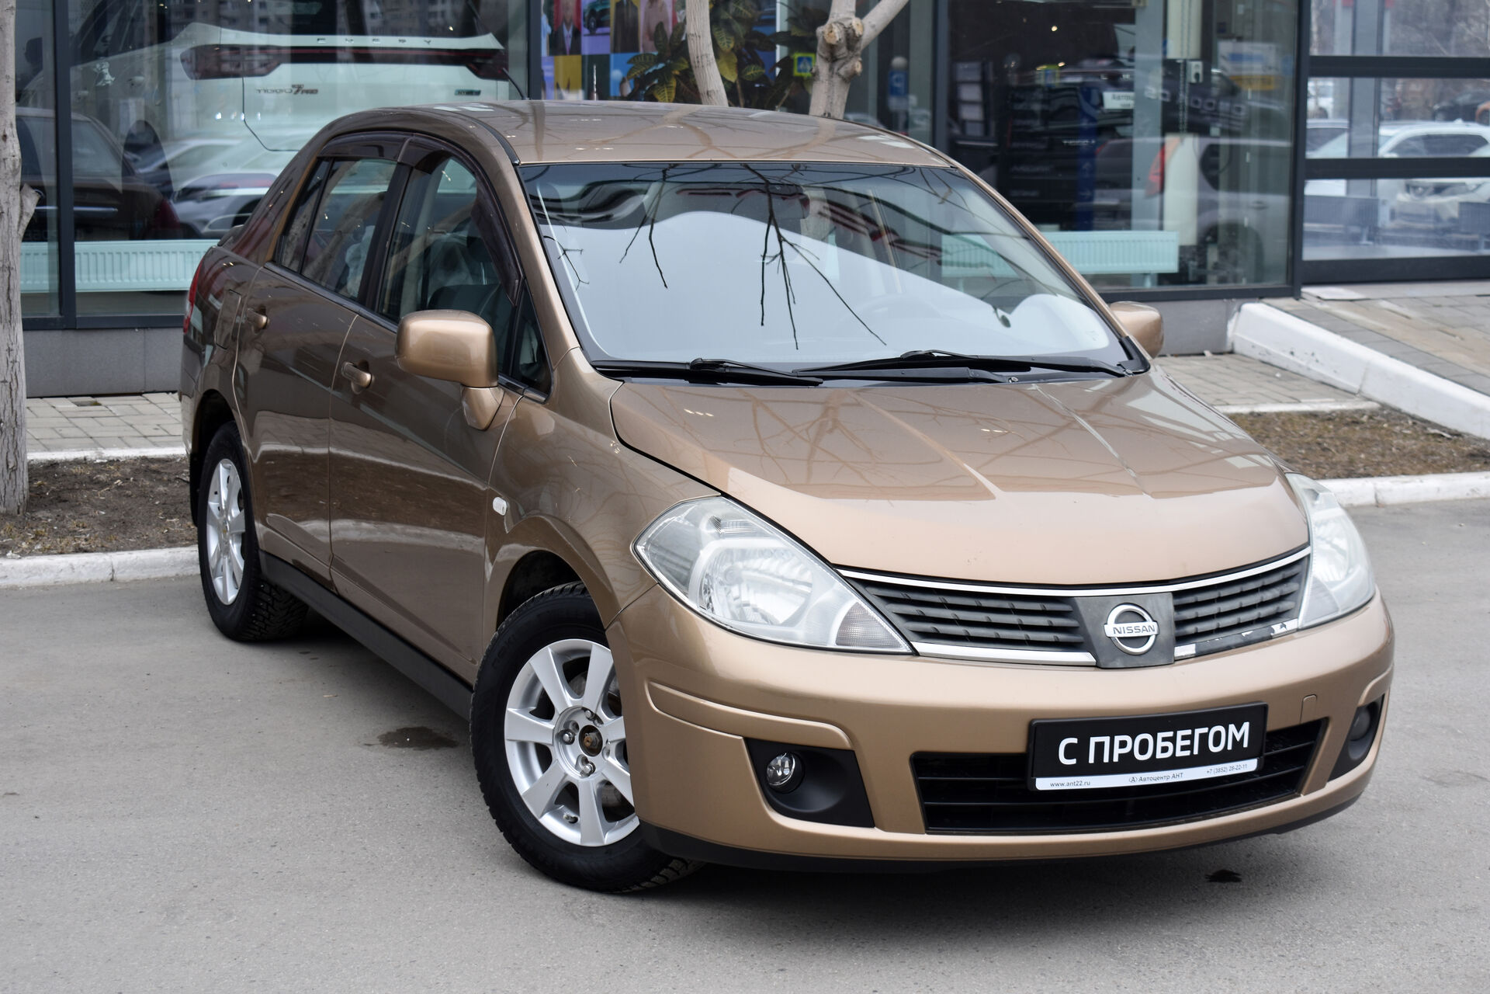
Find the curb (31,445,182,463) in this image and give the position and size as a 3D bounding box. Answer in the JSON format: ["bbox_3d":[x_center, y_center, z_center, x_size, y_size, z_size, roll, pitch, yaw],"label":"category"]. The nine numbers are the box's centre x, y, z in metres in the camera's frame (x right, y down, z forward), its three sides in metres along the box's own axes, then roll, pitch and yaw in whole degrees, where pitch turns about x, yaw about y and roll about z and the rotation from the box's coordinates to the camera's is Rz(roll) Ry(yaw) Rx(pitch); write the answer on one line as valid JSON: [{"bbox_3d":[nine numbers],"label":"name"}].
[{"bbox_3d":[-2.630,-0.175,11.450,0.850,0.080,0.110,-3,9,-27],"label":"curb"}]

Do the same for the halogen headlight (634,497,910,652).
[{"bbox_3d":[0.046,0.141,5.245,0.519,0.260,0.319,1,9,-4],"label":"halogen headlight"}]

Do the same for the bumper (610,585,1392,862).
[{"bbox_3d":[0.617,0.415,5.509,1.680,0.520,0.660,-2,9,-26],"label":"bumper"}]

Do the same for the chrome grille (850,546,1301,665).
[{"bbox_3d":[0.699,0.218,5.324,1.100,0.190,0.200,-2,9,-26],"label":"chrome grille"}]

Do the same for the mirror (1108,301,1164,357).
[{"bbox_3d":[0.929,-0.388,6.816,0.230,0.165,0.130,-2,9,-26],"label":"mirror"}]

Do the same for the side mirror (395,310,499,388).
[{"bbox_3d":[-0.649,-0.328,6.054,0.230,0.165,0.130,-2,9,-26],"label":"side mirror"}]

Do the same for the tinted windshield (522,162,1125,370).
[{"bbox_3d":[0.175,-0.536,6.349,1.350,0.110,0.840,-2,40,-26],"label":"tinted windshield"}]

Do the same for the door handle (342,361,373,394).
[{"bbox_3d":[-0.937,-0.282,6.675,0.055,0.060,0.200,-2,9,-26],"label":"door handle"}]

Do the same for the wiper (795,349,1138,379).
[{"bbox_3d":[0.498,-0.294,6.126,0.880,0.065,0.085,-2,9,-26],"label":"wiper"}]

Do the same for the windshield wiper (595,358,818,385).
[{"bbox_3d":[-0.077,-0.262,5.850,0.500,0.055,0.080,1,9,-9],"label":"windshield wiper"}]

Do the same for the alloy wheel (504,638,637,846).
[{"bbox_3d":[-0.279,0.487,5.633,0.416,0.416,0.155,8,11,35],"label":"alloy wheel"}]

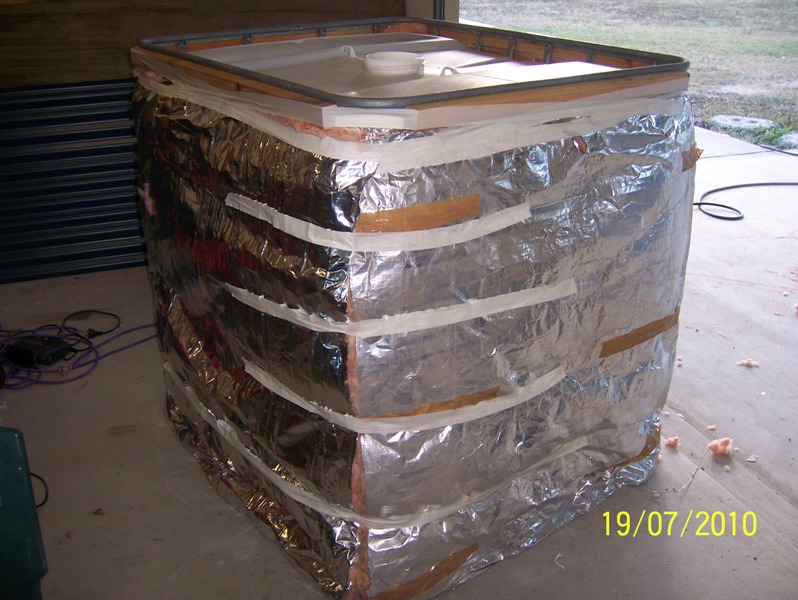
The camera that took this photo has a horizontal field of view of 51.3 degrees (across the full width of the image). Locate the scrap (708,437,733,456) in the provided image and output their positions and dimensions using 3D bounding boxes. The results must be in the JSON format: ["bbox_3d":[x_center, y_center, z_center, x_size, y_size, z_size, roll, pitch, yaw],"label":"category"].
[{"bbox_3d":[0.979,0.448,2.530,0.070,0.052,0.063,11,26,23],"label":"scrap"}]

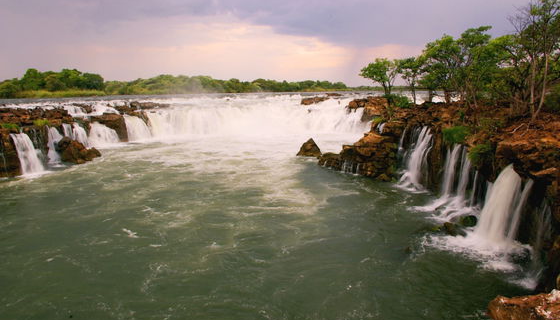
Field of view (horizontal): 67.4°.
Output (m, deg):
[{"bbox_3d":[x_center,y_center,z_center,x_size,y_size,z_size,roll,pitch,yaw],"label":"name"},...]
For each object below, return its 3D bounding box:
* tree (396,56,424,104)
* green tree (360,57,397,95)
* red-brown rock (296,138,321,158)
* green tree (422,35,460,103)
[{"bbox_3d":[17.050,-10.370,55.000,3.560,6.230,3.560,0,10,0],"label":"tree"},{"bbox_3d":[14.380,-11.940,61.000,5.360,5.470,5.360,0,10,0],"label":"green tree"},{"bbox_3d":[3.910,-1.580,56.000,3.370,2.420,3.030,0,10,0],"label":"red-brown rock"},{"bbox_3d":[19.140,-10.760,50.000,4.390,8.080,4.610,0,10,0],"label":"green tree"}]

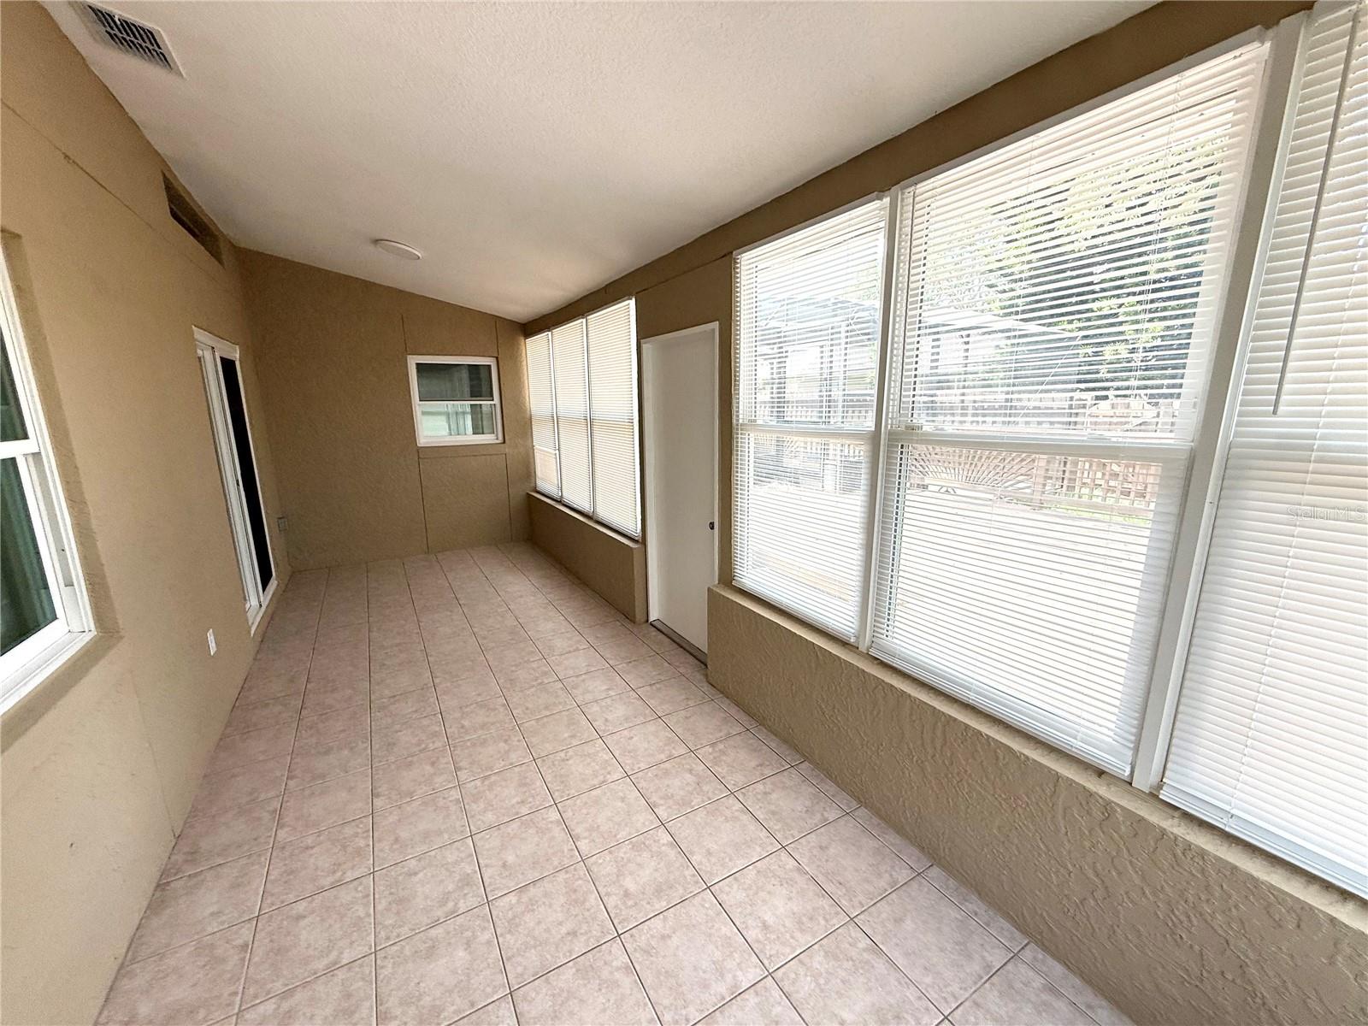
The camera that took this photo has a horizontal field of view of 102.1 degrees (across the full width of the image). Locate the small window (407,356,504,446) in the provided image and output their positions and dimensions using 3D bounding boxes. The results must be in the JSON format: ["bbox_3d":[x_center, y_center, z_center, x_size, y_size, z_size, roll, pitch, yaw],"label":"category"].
[{"bbox_3d":[-2.453,-1.216,6.024,0.899,0.950,0.080,-8,14,-29],"label":"small window"}]

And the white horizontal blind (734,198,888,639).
[{"bbox_3d":[0.492,-0.369,2.550,0.050,1.744,0.919,-8,14,-29],"label":"white horizontal blind"}]

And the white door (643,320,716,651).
[{"bbox_3d":[-0.029,-0.109,3.598,0.080,2.038,0.929,-8,14,-29],"label":"white door"}]

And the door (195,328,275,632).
[{"bbox_3d":[-3.405,-0.296,4.252,0.100,2.045,1.453,-8,14,-29],"label":"door"}]

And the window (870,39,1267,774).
[{"bbox_3d":[0.976,-0.202,1.722,0.050,1.744,0.919,-8,14,-29],"label":"window"}]

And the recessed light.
[{"bbox_3d":[-2.110,-1.942,4.089,0.317,0.050,0.317,6,7,-31],"label":"recessed light"}]

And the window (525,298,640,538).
[{"bbox_3d":[-1.034,-0.875,5.181,0.080,1.724,2.941,-8,14,-29],"label":"window"}]

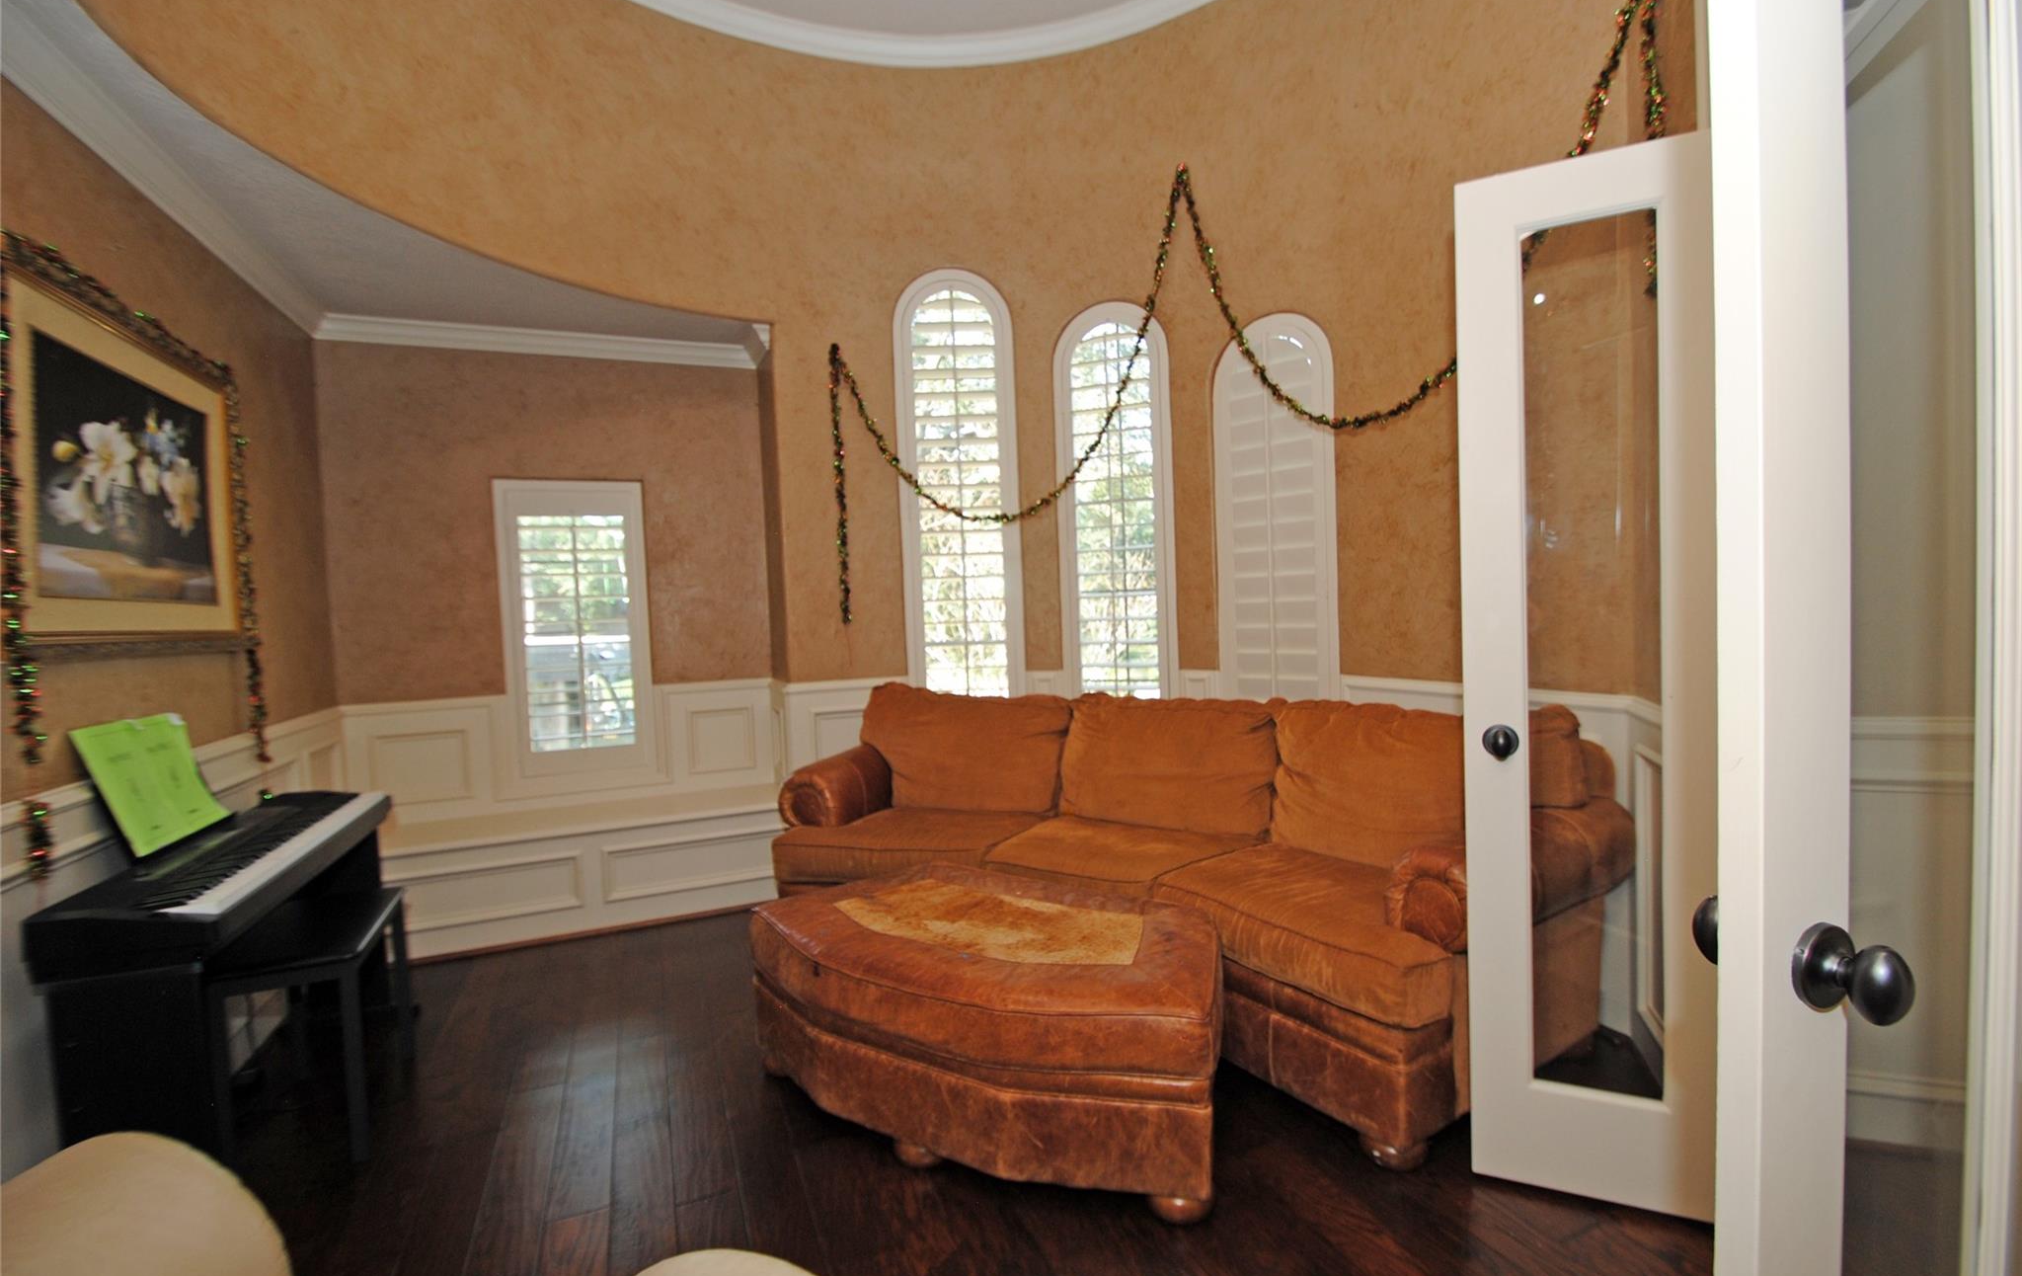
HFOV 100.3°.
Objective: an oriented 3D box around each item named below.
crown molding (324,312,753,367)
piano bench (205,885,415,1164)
[{"bbox_3d":[-2.027,-1.309,3.742,1.730,0.090,0.075,-3,2,-22],"label":"crown molding"},{"bbox_3d":[-1.730,0.978,2.129,0.290,0.480,0.550,-3,2,-23],"label":"piano bench"}]

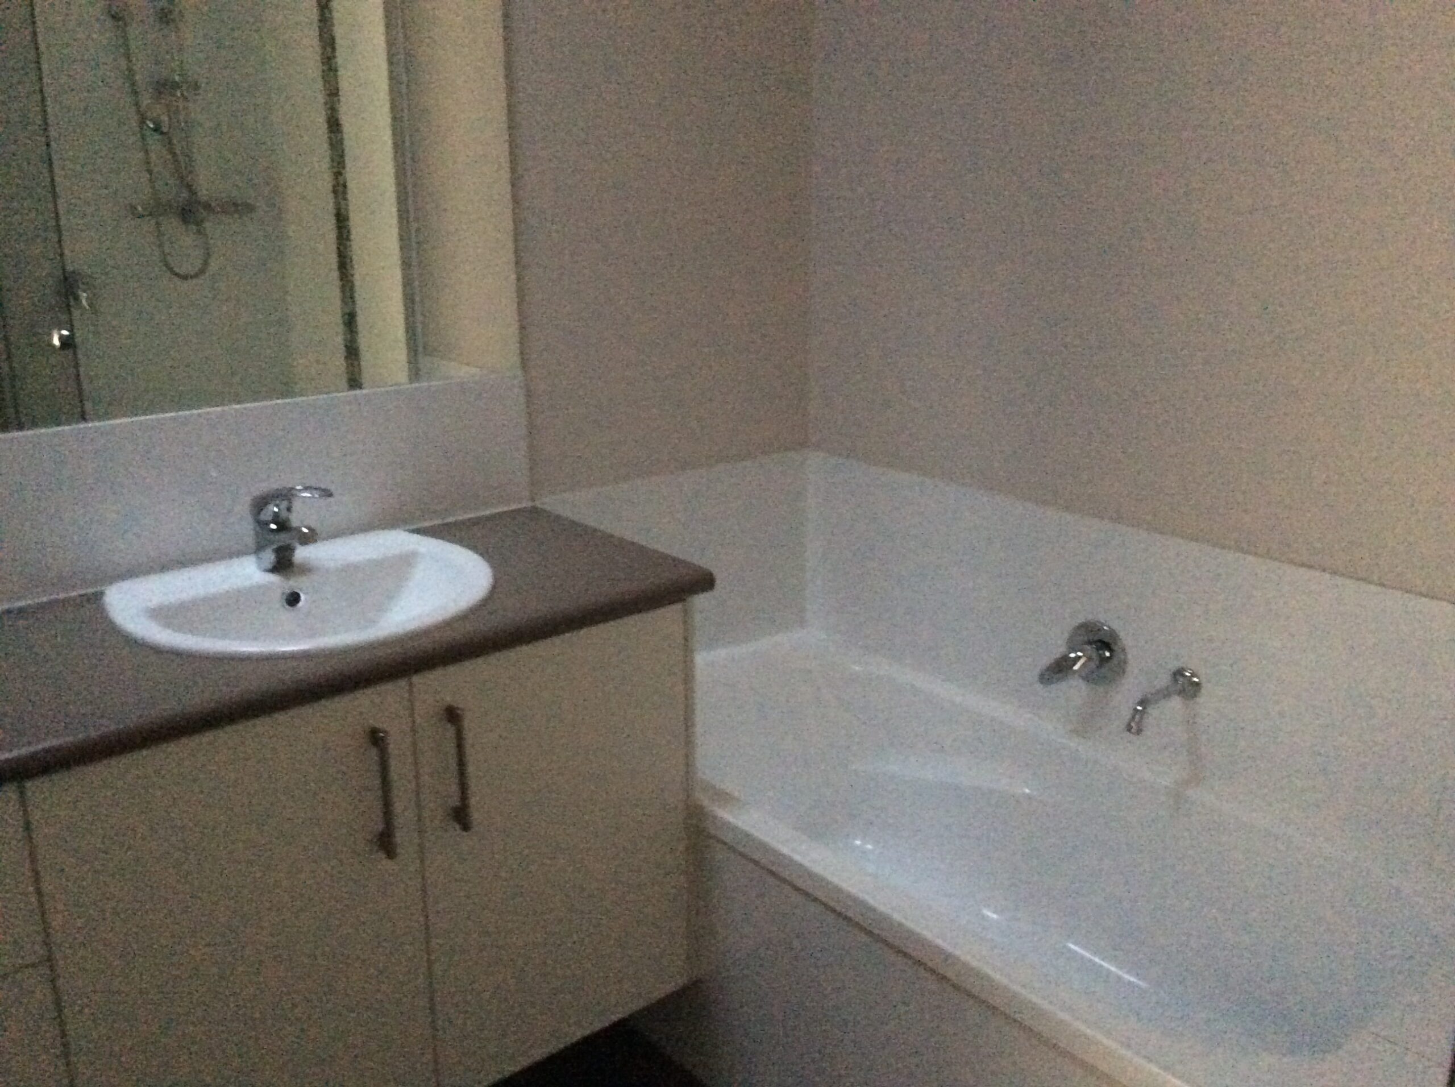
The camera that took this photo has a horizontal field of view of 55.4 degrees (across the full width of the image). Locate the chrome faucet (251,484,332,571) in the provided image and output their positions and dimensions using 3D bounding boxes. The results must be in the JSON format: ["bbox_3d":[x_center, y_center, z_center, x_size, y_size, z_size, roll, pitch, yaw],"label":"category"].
[{"bbox_3d":[-0.666,-0.023,2.117,0.165,0.138,0.064,15,23,42],"label":"chrome faucet"}]

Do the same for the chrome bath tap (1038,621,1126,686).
[{"bbox_3d":[0.619,0.209,2.437,0.115,0.120,0.120,-14,21,-37],"label":"chrome bath tap"}]

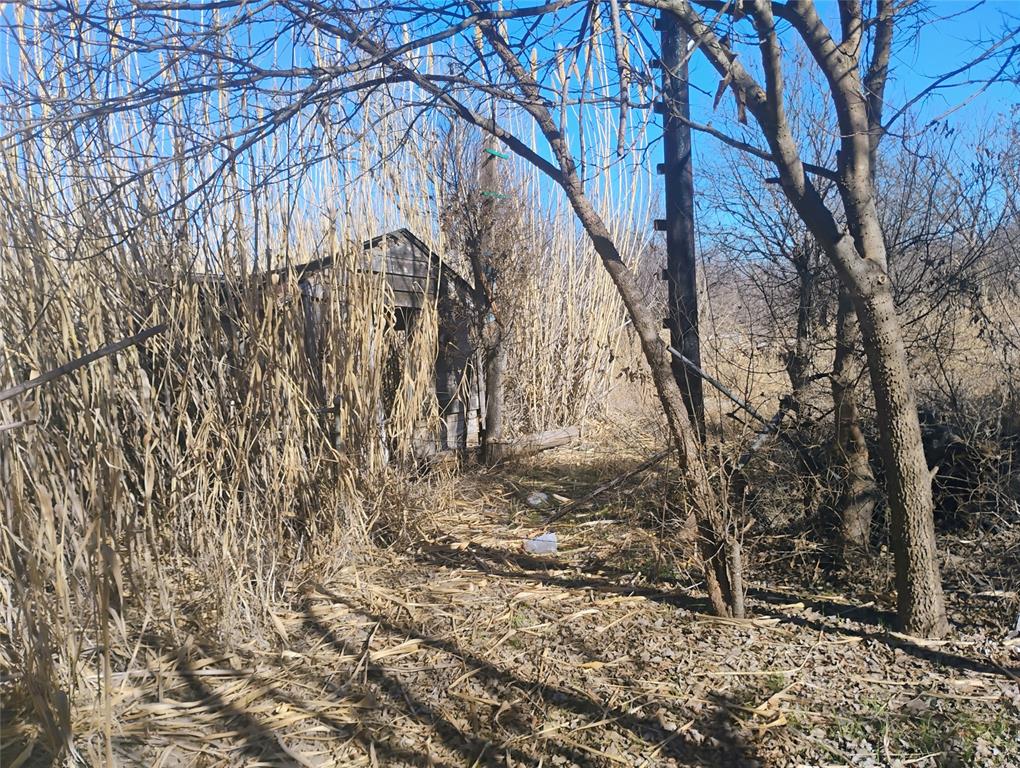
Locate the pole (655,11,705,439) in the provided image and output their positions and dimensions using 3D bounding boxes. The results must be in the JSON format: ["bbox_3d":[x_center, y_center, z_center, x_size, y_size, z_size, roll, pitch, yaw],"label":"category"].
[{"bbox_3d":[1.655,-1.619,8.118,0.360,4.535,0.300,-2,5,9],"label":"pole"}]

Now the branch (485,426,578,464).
[{"bbox_3d":[0.279,0.661,8.950,1.337,0.270,0.240,-6,6,-43],"label":"branch"}]

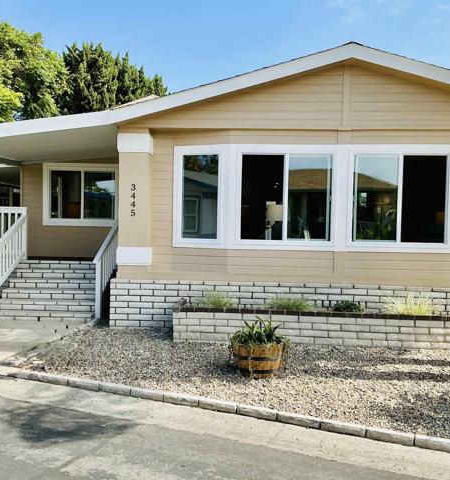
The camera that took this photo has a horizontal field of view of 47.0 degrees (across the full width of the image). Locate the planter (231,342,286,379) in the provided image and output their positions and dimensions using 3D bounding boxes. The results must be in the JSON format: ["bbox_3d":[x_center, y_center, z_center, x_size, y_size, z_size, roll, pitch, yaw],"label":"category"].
[{"bbox_3d":[0.391,1.385,5.950,0.590,0.410,0.590,1,0,4],"label":"planter"}]

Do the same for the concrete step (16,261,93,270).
[{"bbox_3d":[-3.114,0.498,10.251,1.810,0.160,0.301,1,0,4],"label":"concrete step"}]

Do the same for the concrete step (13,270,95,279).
[{"bbox_3d":[-3.092,0.661,9.958,1.820,0.160,0.301,1,0,4],"label":"concrete step"}]

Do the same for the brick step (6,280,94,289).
[{"bbox_3d":[-3.074,0.824,9.666,1.840,0.160,0.301,1,0,4],"label":"brick step"}]

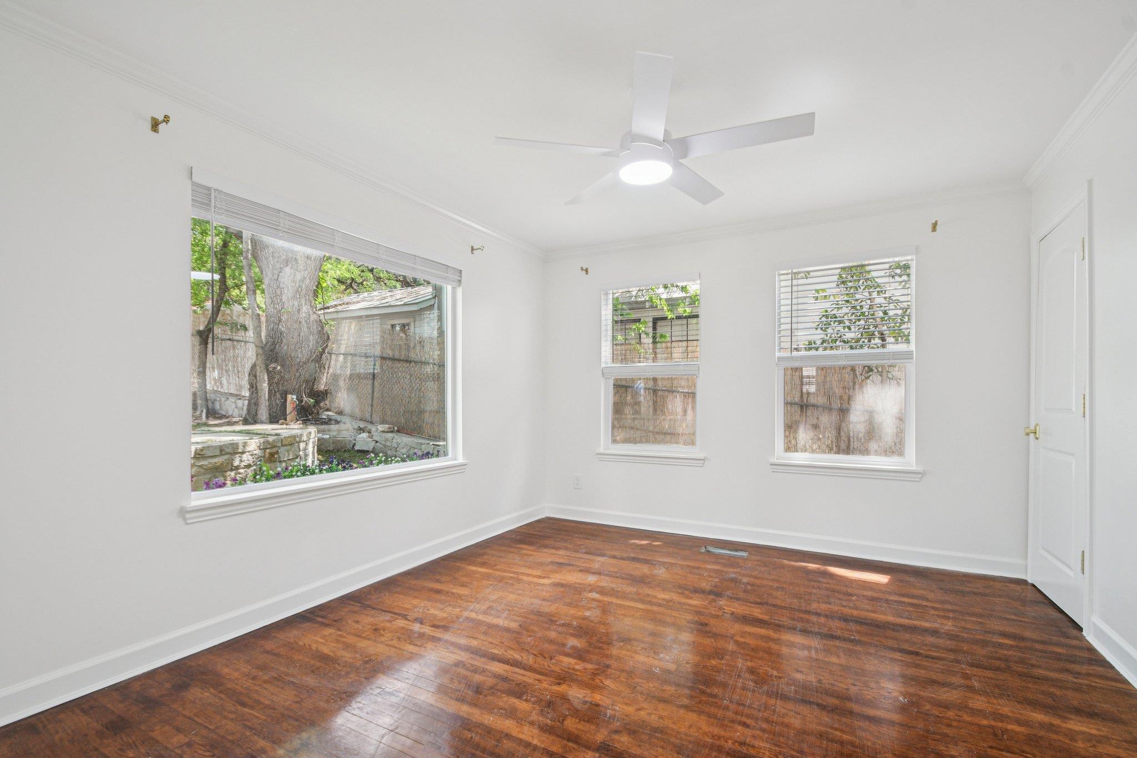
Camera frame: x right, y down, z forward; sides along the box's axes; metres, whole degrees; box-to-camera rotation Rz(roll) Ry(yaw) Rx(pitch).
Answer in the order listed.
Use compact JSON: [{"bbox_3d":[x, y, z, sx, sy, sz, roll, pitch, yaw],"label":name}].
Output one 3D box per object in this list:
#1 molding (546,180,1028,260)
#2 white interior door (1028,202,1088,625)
[{"bbox_3d":[1.284,-1.142,3.600,3.370,0.078,0.058,-1,-2,27],"label":"molding"},{"bbox_3d":[2.661,0.181,2.553,0.042,2.030,0.660,0,-1,30],"label":"white interior door"}]

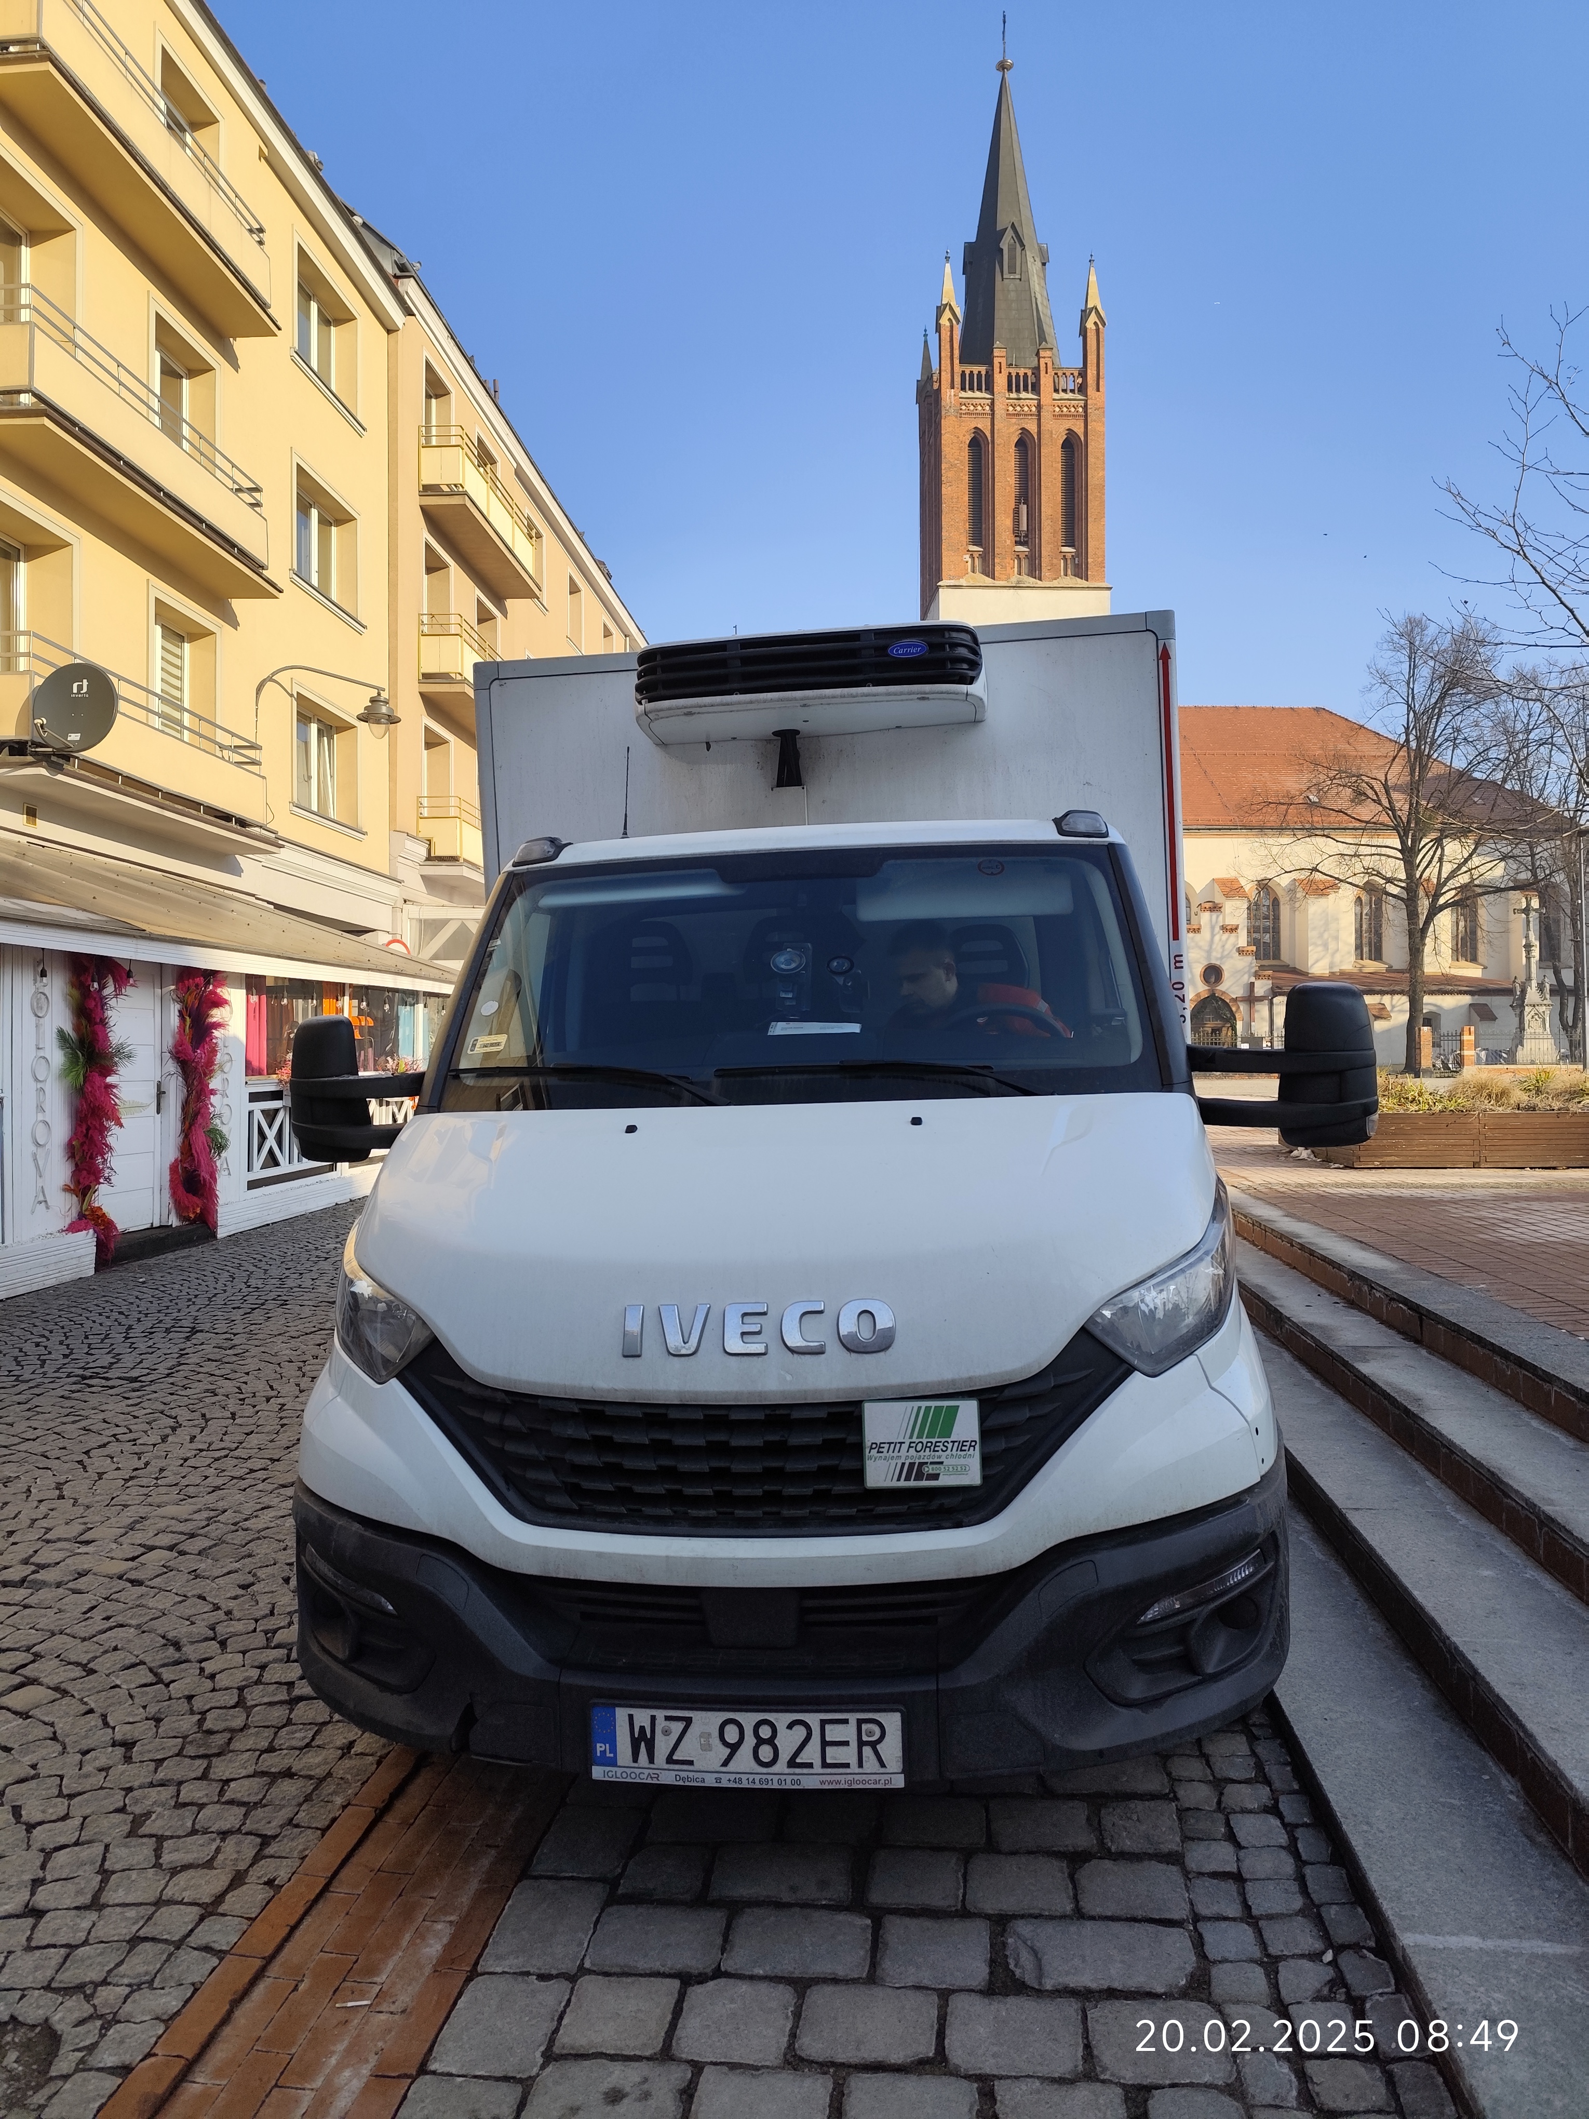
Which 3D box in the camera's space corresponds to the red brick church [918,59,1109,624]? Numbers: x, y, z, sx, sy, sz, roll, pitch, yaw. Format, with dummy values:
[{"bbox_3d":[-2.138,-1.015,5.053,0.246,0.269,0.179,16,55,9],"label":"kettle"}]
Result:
[{"bbox_3d":[12.700,-30.200,85.000,10.200,60.500,10.200,0,0,-1],"label":"red brick church"}]

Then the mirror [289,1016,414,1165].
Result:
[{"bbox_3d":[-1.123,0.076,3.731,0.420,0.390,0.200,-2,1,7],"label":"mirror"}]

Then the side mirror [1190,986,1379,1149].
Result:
[{"bbox_3d":[1.182,0.017,3.449,0.450,0.400,0.200,-2,1,7],"label":"side mirror"}]

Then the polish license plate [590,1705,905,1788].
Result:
[{"bbox_3d":[-0.077,1.150,2.367,0.527,0.128,0.020,-2,1,7],"label":"polish license plate"}]

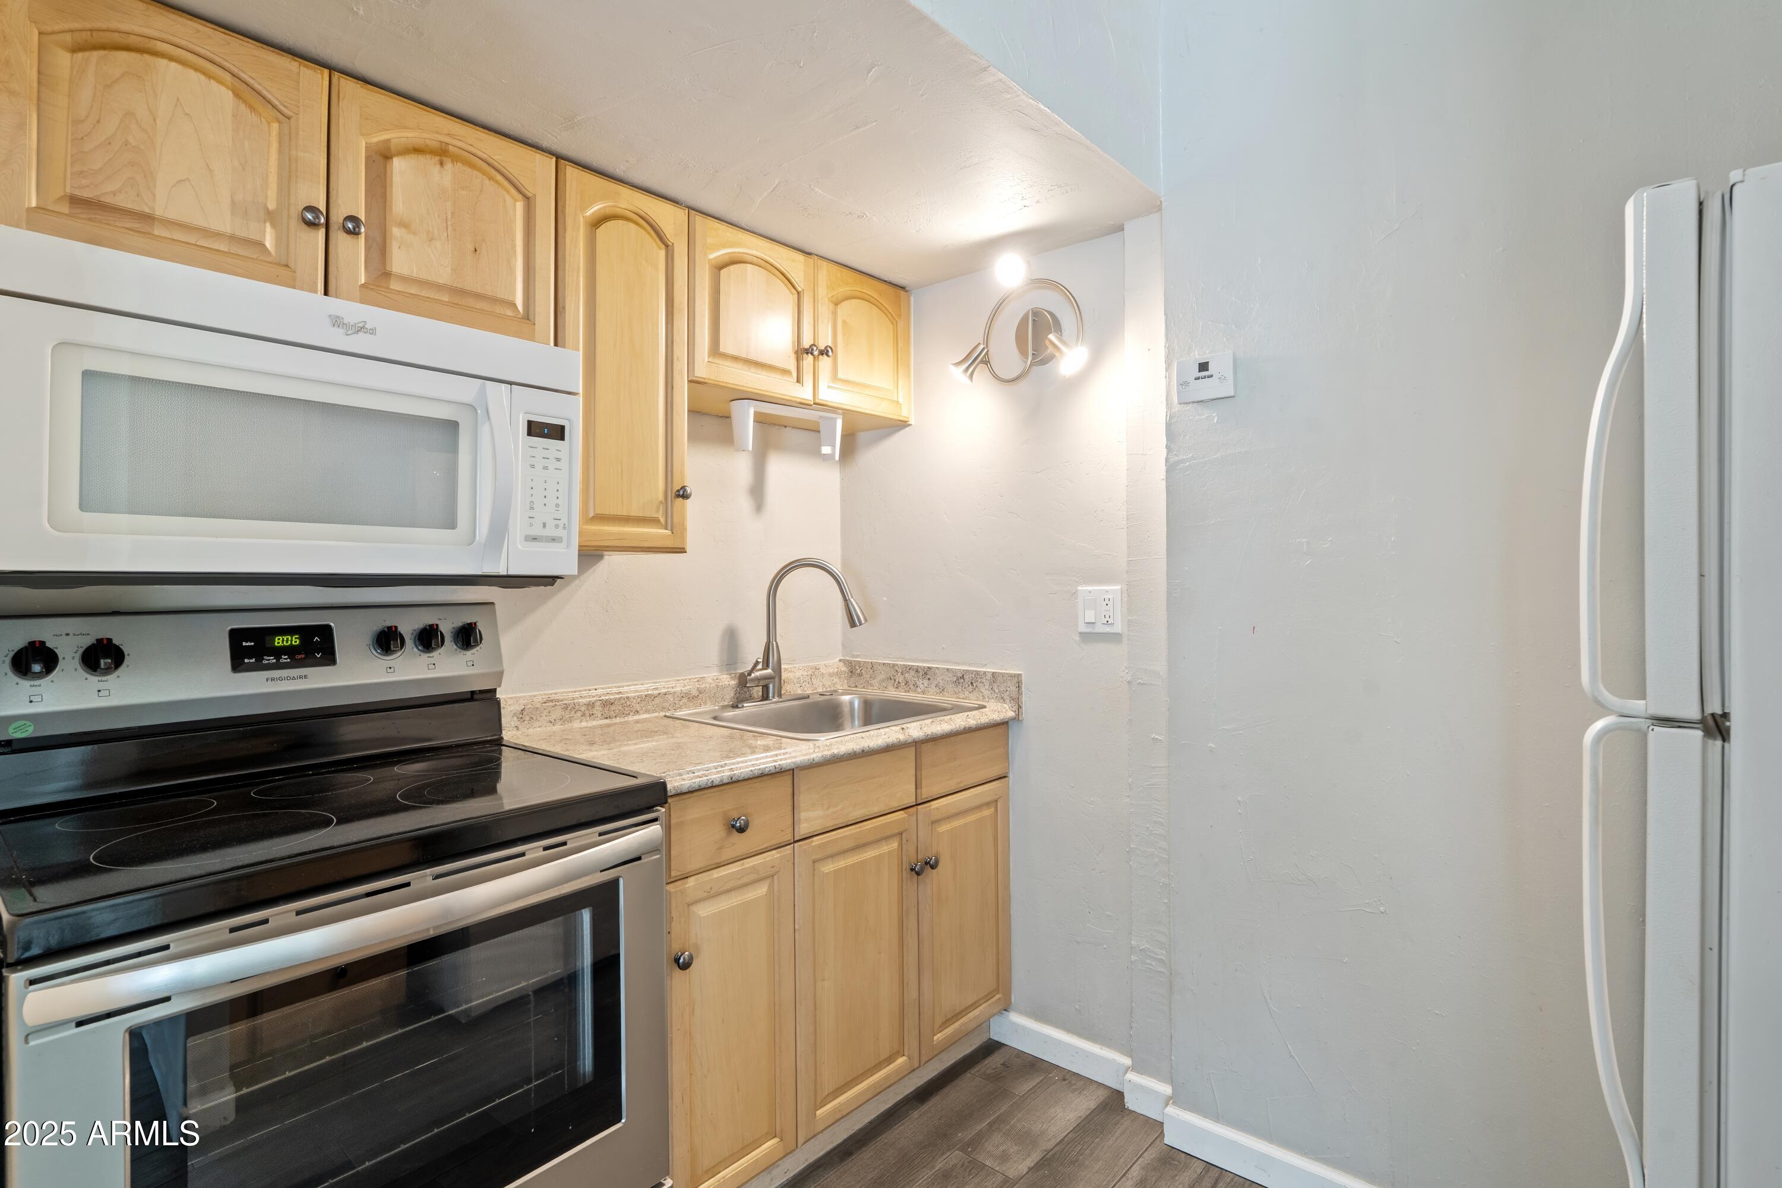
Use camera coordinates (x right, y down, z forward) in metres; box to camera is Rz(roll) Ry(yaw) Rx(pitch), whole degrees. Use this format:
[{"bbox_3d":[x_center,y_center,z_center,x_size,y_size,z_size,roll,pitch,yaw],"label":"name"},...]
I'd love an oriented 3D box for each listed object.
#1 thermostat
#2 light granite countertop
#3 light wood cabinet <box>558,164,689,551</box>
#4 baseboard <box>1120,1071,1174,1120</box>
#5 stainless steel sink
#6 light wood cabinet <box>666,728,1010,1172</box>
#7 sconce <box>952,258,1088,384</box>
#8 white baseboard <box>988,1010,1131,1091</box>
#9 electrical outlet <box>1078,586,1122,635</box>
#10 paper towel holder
[{"bbox_3d":[0.650,-0.448,1.749,0.122,0.090,0.027,0,1,43],"label":"thermostat"},{"bbox_3d":[-0.264,0.278,2.047,0.654,0.124,1.044,0,1,43],"label":"light granite countertop"},{"bbox_3d":[-0.662,-0.472,1.866,0.310,0.769,0.300,0,1,43],"label":"light wood cabinet"},{"bbox_3d":[0.591,1.154,1.927,0.112,0.083,0.014,0,1,43],"label":"baseboard"},{"bbox_3d":[-0.155,0.389,2.203,0.563,0.171,0.617,0,1,43],"label":"stainless steel sink"},{"bbox_3d":[-0.268,0.768,2.058,0.633,0.867,1.039,0,1,43],"label":"light wood cabinet"},{"bbox_3d":[0.314,-0.688,2.108,0.387,0.293,0.146,0,1,43],"label":"sconce"},{"bbox_3d":[0.423,1.152,2.134,0.402,0.086,0.013,0,1,43],"label":"white baseboard"},{"bbox_3d":[0.504,0.040,2.040,0.115,0.113,0.010,0,1,43],"label":"electrical outlet"},{"bbox_3d":[-0.268,-0.422,2.208,0.072,0.127,0.310,0,1,43],"label":"paper towel holder"}]

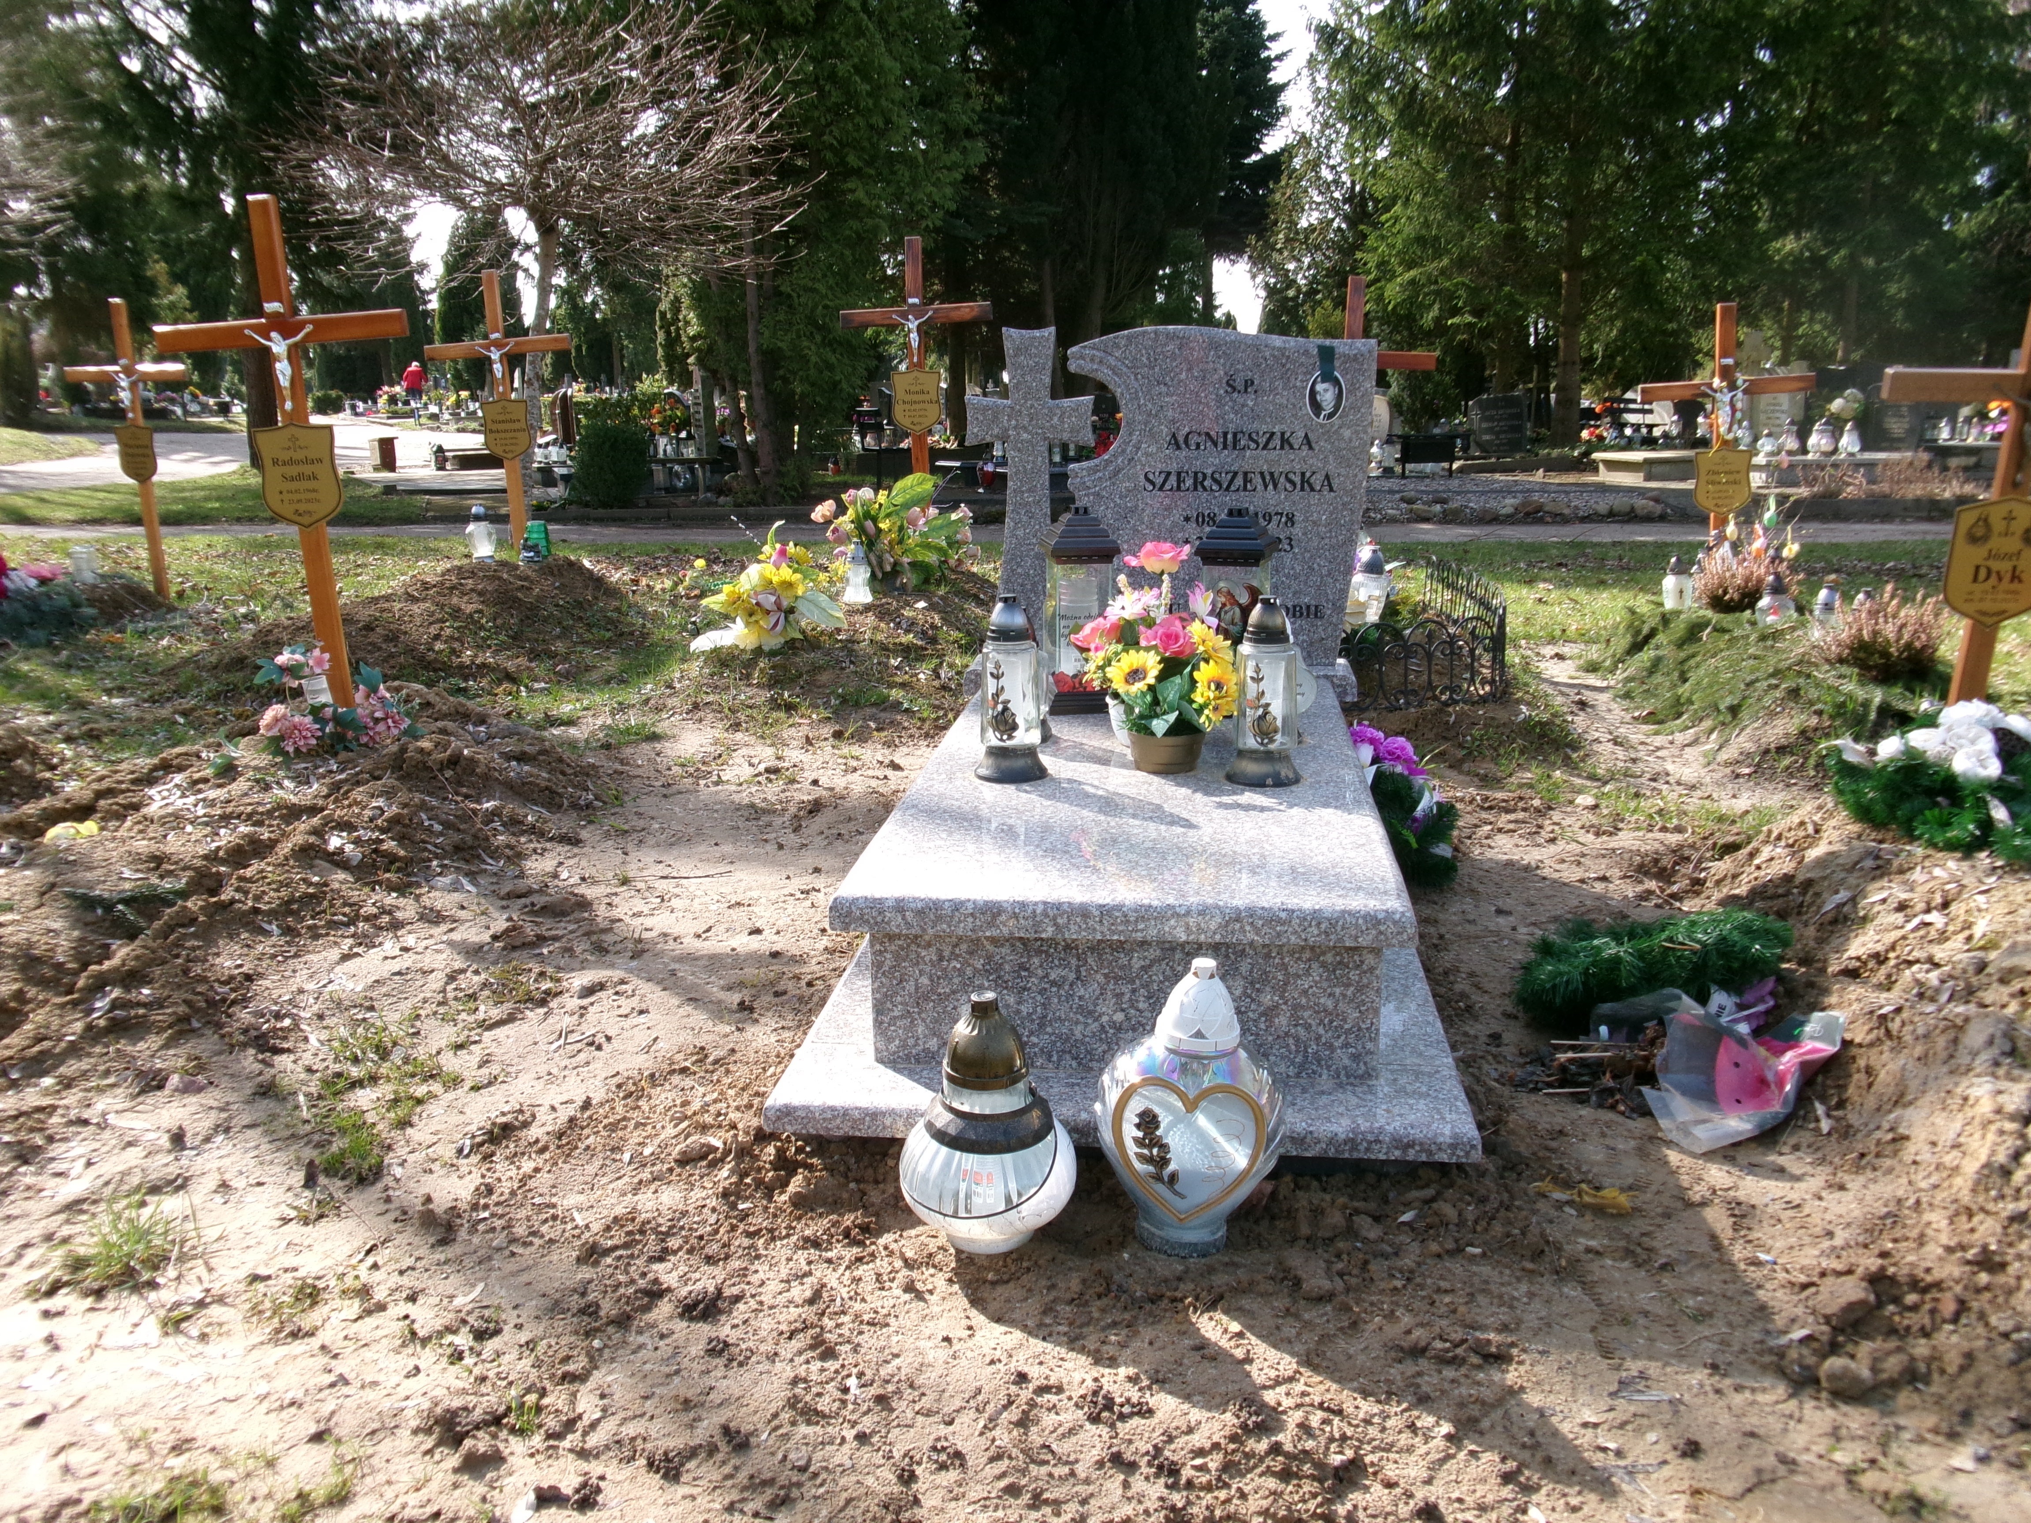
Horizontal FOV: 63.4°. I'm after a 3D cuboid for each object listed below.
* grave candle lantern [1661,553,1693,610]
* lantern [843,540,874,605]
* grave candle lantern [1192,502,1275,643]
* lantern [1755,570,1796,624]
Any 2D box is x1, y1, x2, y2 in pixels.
[{"bbox_3d":[2.633,-0.716,6.517,0.120,0.205,0.114,1,13,7],"label":"grave candle lantern"},{"bbox_3d":[-0.632,-0.755,6.563,0.127,0.231,0.121,1,13,7],"label":"lantern"},{"bbox_3d":[0.452,-0.309,3.386,0.139,0.425,0.139,4,14,17],"label":"grave candle lantern"},{"bbox_3d":[2.590,-0.546,5.578,0.137,0.195,0.137,6,15,24],"label":"lantern"}]

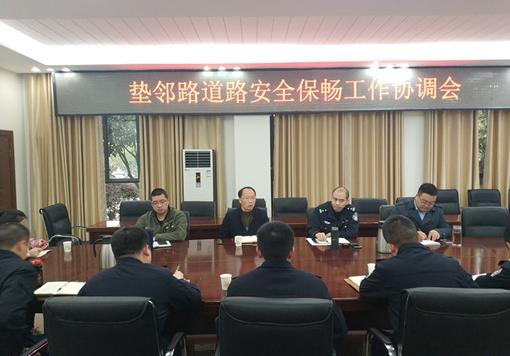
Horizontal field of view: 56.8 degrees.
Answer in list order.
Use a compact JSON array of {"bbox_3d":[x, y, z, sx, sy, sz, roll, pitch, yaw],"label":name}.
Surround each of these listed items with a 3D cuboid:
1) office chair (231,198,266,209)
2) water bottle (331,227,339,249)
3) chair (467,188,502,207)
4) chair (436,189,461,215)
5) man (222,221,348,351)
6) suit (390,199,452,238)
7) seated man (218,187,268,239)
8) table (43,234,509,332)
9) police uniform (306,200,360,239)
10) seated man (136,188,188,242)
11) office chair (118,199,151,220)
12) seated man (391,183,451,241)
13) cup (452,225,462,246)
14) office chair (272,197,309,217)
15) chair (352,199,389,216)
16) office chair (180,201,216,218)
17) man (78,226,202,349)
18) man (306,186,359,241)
[{"bbox_3d":[-0.063,0.758,5.759,0.570,0.980,0.610,-1,3,0],"label":"office chair"},{"bbox_3d":[0.673,0.507,3.994,0.067,0.185,0.067,-1,3,0],"label":"water bottle"},{"bbox_3d":[3.189,0.682,6.468,0.560,1.020,0.620,-1,3,3],"label":"chair"},{"bbox_3d":[2.561,0.688,6.169,0.570,1.000,0.610,-1,3,0],"label":"chair"},{"bbox_3d":[0.150,0.827,2.448,0.600,1.240,0.780,-1,3,2],"label":"man"},{"bbox_3d":[1.616,0.490,4.634,0.600,0.600,0.460,0,3,9],"label":"suit"},{"bbox_3d":[-0.111,0.699,4.550,0.520,1.240,0.760,-1,3,-3],"label":"seated man"},{"bbox_3d":[0.433,1.004,3.560,4.350,0.760,1.900,-1,3,0],"label":"table"},{"bbox_3d":[0.766,0.500,4.654,0.550,0.600,0.460,0,3,11],"label":"police uniform"},{"bbox_3d":[-0.887,0.712,4.520,0.530,1.240,0.760,0,3,8],"label":"seated man"},{"bbox_3d":[-1.463,0.780,5.719,0.570,0.980,0.610,-1,3,-3],"label":"office chair"},{"bbox_3d":[1.619,0.688,4.675,0.600,1.250,0.750,0,3,9],"label":"seated man"},{"bbox_3d":[1.726,0.486,4.015,0.070,0.165,0.070,-1,3,0],"label":"cup"},{"bbox_3d":[0.466,0.750,5.769,0.570,0.980,0.610,-1,3,0],"label":"office chair"},{"bbox_3d":[1.429,0.741,5.690,0.570,0.980,0.610,-1,3,5],"label":"chair"},{"bbox_3d":[-0.727,0.773,5.670,0.570,0.980,0.610,-1,3,5],"label":"office chair"},{"bbox_3d":[-0.547,0.830,2.400,0.570,1.240,0.800,0,3,10],"label":"man"},{"bbox_3d":[0.769,0.698,4.695,0.560,1.250,0.750,0,3,11],"label":"man"}]

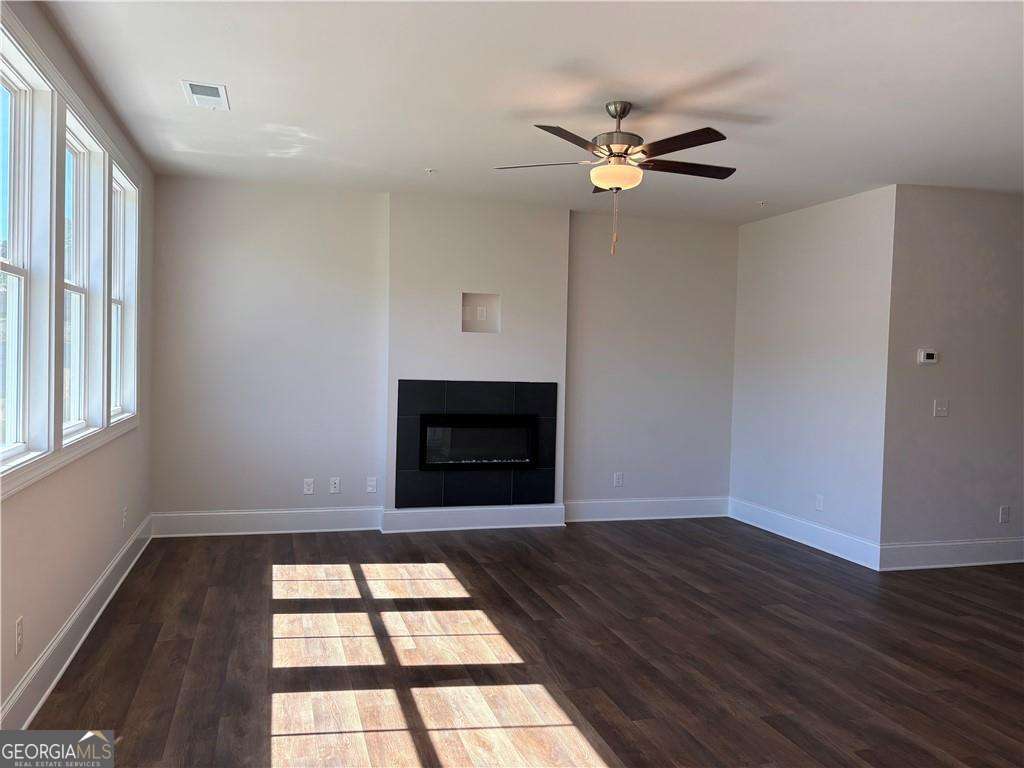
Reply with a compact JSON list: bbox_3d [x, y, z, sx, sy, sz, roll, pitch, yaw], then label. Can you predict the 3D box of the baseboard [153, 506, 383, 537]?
[{"bbox_3d":[-1.913,1.094,6.108,1.757,0.187,0.025,1,2,-17],"label":"baseboard"}]

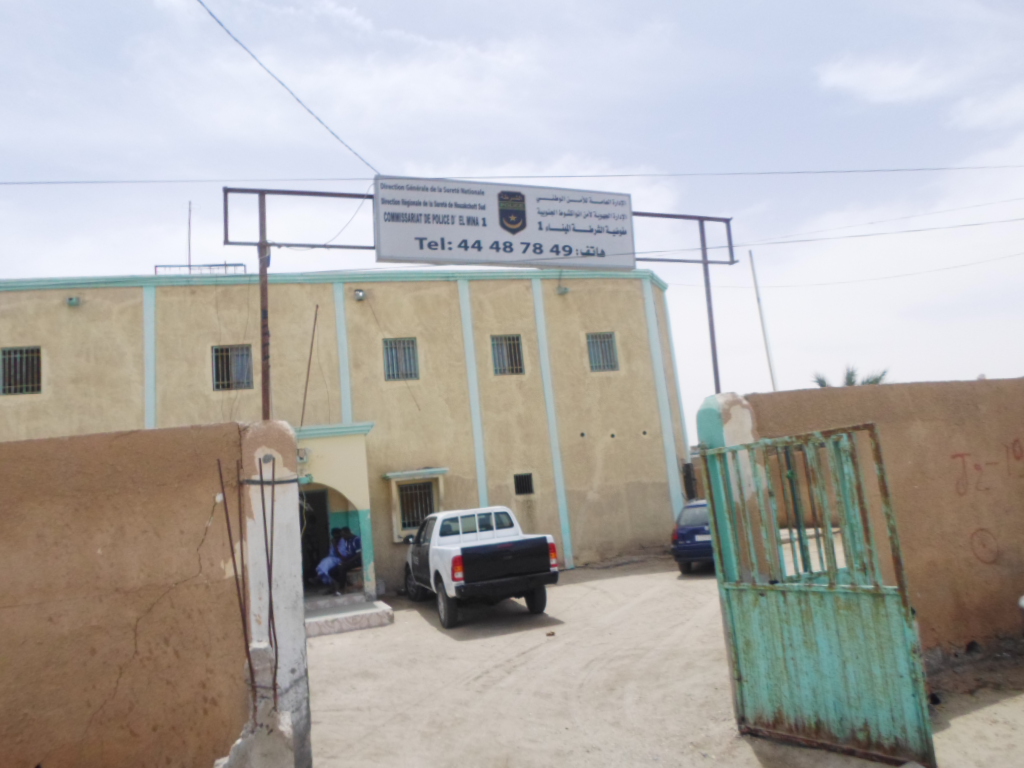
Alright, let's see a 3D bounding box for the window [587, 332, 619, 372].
[{"bbox_3d":[2.463,-0.861,20.121,0.837,1.074,0.120,-3,-11,-17],"label":"window"}]

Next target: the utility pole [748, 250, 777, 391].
[{"bbox_3d":[9.222,0.118,26.084,0.120,10.133,0.120,-3,-11,-17],"label":"utility pole"}]

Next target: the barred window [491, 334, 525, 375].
[{"bbox_3d":[-0.110,-0.750,19.334,0.827,1.062,0.120,-3,-11,-17],"label":"barred window"}]

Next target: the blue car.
[{"bbox_3d":[4.693,3.243,16.220,1.660,1.430,4.000,-10,-11,23],"label":"blue car"}]

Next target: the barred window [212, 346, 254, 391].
[{"bbox_3d":[-6.541,-0.373,17.344,0.874,1.066,0.120,-3,-11,-17],"label":"barred window"}]

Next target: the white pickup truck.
[{"bbox_3d":[-0.780,3.382,14.155,1.770,1.800,5.200,-3,-9,-17],"label":"white pickup truck"}]

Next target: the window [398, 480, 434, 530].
[{"bbox_3d":[-2.284,2.938,17.893,0.806,1.091,0.120,-3,-11,-17],"label":"window"}]

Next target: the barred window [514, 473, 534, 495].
[{"bbox_3d":[0.300,2.545,18.745,0.474,0.505,0.120,-3,-11,-17],"label":"barred window"}]

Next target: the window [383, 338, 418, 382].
[{"bbox_3d":[-2.776,-0.611,18.513,0.843,1.076,0.120,-3,-11,-17],"label":"window"}]

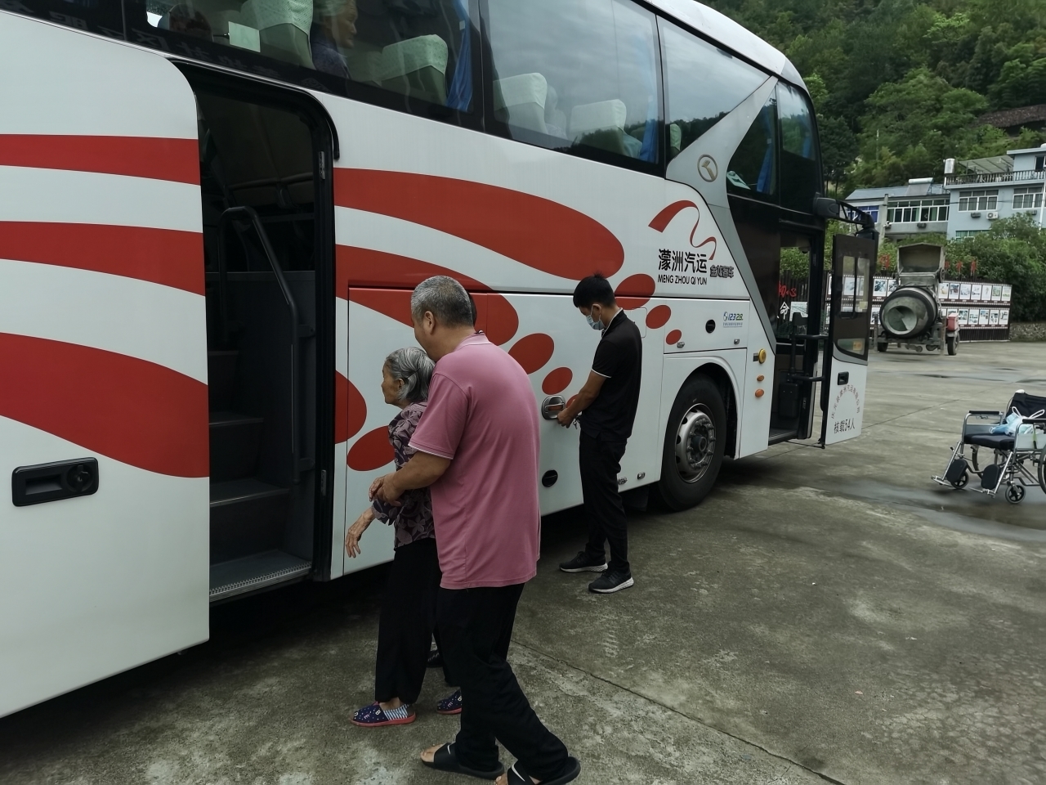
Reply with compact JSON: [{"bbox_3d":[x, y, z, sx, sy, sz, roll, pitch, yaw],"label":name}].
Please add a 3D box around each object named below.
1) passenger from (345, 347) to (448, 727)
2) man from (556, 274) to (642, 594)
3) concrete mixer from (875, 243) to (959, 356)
[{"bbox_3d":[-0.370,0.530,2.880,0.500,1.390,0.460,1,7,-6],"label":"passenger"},{"bbox_3d":[0.430,0.215,4.390,0.500,1.710,0.500,0,7,-10],"label":"man"},{"bbox_3d":[11.200,-2.650,22.400,2.050,3.050,2.500,7,9,38],"label":"concrete mixer"}]

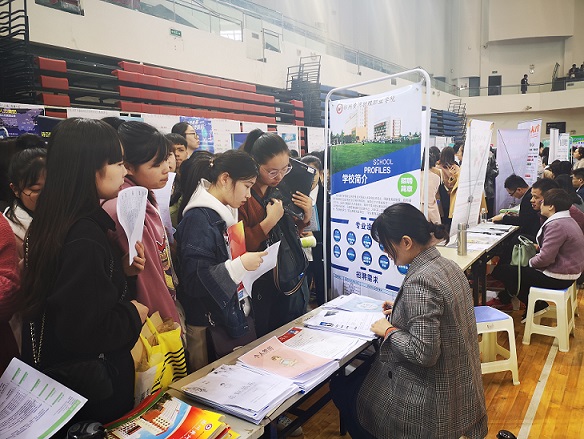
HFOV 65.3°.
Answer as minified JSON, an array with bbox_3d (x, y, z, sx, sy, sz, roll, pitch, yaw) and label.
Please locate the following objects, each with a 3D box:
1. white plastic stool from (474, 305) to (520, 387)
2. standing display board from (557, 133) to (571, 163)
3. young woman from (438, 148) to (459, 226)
[{"bbox_3d":[1.335,0.882,3.185,0.345,0.460,0.345,-3,7,-13],"label":"white plastic stool"},{"bbox_3d":[5.360,-0.727,9.096,0.070,1.980,0.750,-1,7,7],"label":"standing display board"},{"bbox_3d":[1.743,0.023,5.147,0.450,1.660,0.320,1,7,17],"label":"young woman"}]

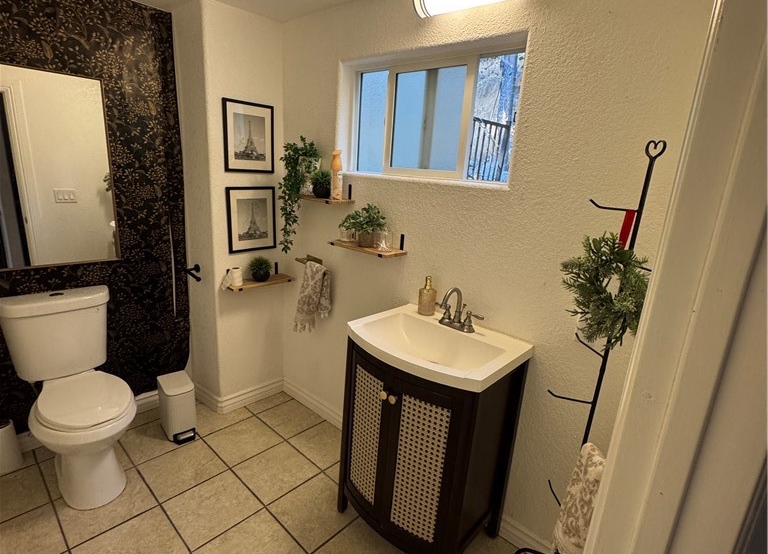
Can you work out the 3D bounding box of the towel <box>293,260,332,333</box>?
[{"bbox_3d":[-0.401,0.135,2.373,0.210,0.425,0.095,16,20,39],"label":"towel"}]

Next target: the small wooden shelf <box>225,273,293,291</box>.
[{"bbox_3d":[-0.740,0.036,2.493,0.122,0.019,0.395,17,20,41],"label":"small wooden shelf"}]

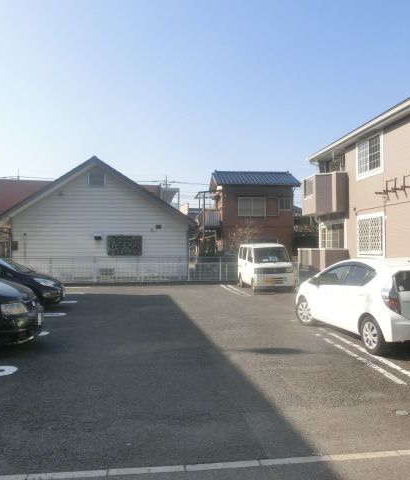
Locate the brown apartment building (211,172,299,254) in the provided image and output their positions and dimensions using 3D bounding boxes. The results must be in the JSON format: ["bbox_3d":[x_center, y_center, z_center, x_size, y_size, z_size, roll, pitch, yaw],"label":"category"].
[{"bbox_3d":[3.294,-1.262,30.424,5.700,6.850,5.000,0,-1,-6],"label":"brown apartment building"}]

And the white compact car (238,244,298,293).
[{"bbox_3d":[2.300,1.043,17.087,1.475,1.820,3.395,0,-1,-6],"label":"white compact car"}]

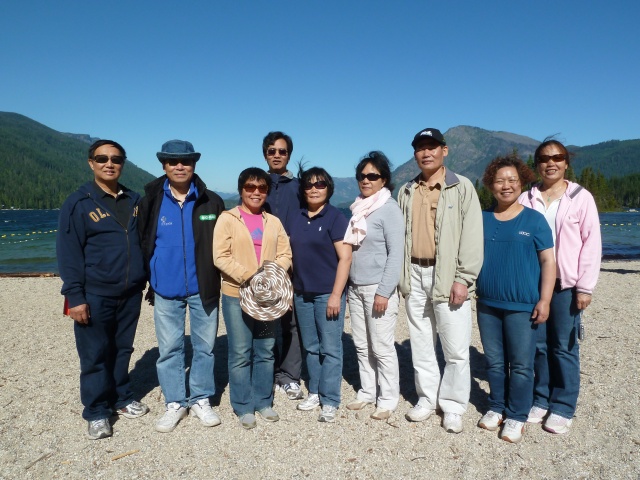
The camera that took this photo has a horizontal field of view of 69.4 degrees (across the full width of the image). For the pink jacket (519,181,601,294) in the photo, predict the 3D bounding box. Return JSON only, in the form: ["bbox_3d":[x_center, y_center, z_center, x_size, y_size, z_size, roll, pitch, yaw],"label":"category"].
[{"bbox_3d":[1.404,-0.015,2.756,0.480,0.640,0.290,3,5,33],"label":"pink jacket"}]

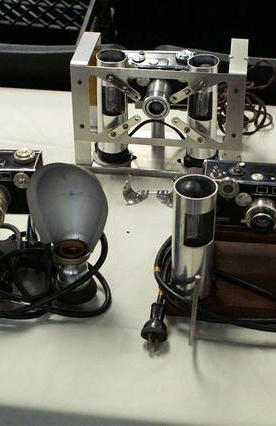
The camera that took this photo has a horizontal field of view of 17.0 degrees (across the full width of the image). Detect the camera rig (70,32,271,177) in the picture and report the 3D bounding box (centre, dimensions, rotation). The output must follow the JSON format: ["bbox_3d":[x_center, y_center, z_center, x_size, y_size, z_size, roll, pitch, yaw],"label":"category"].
[{"bbox_3d":[0.058,-0.170,1.466,0.306,0.186,0.140,4,36,6],"label":"camera rig"}]

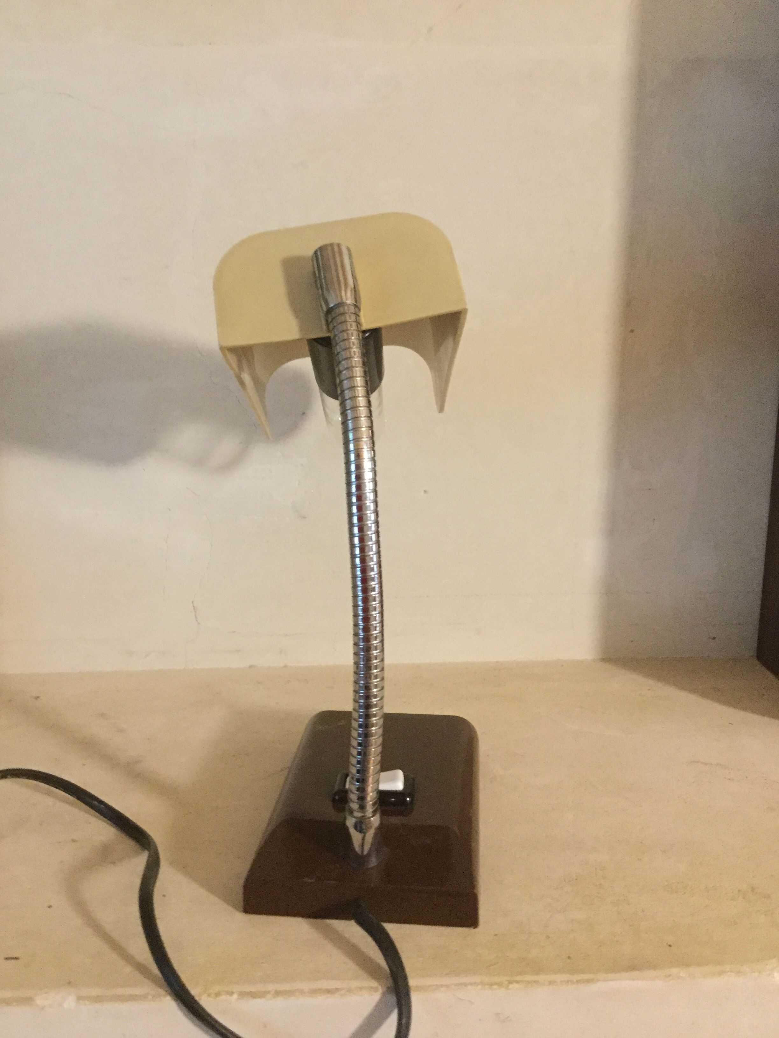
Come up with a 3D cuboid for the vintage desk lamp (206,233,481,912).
[{"bbox_3d":[-0.012,0.005,0.389,0.103,0.247,0.171,1,14,5],"label":"vintage desk lamp"}]

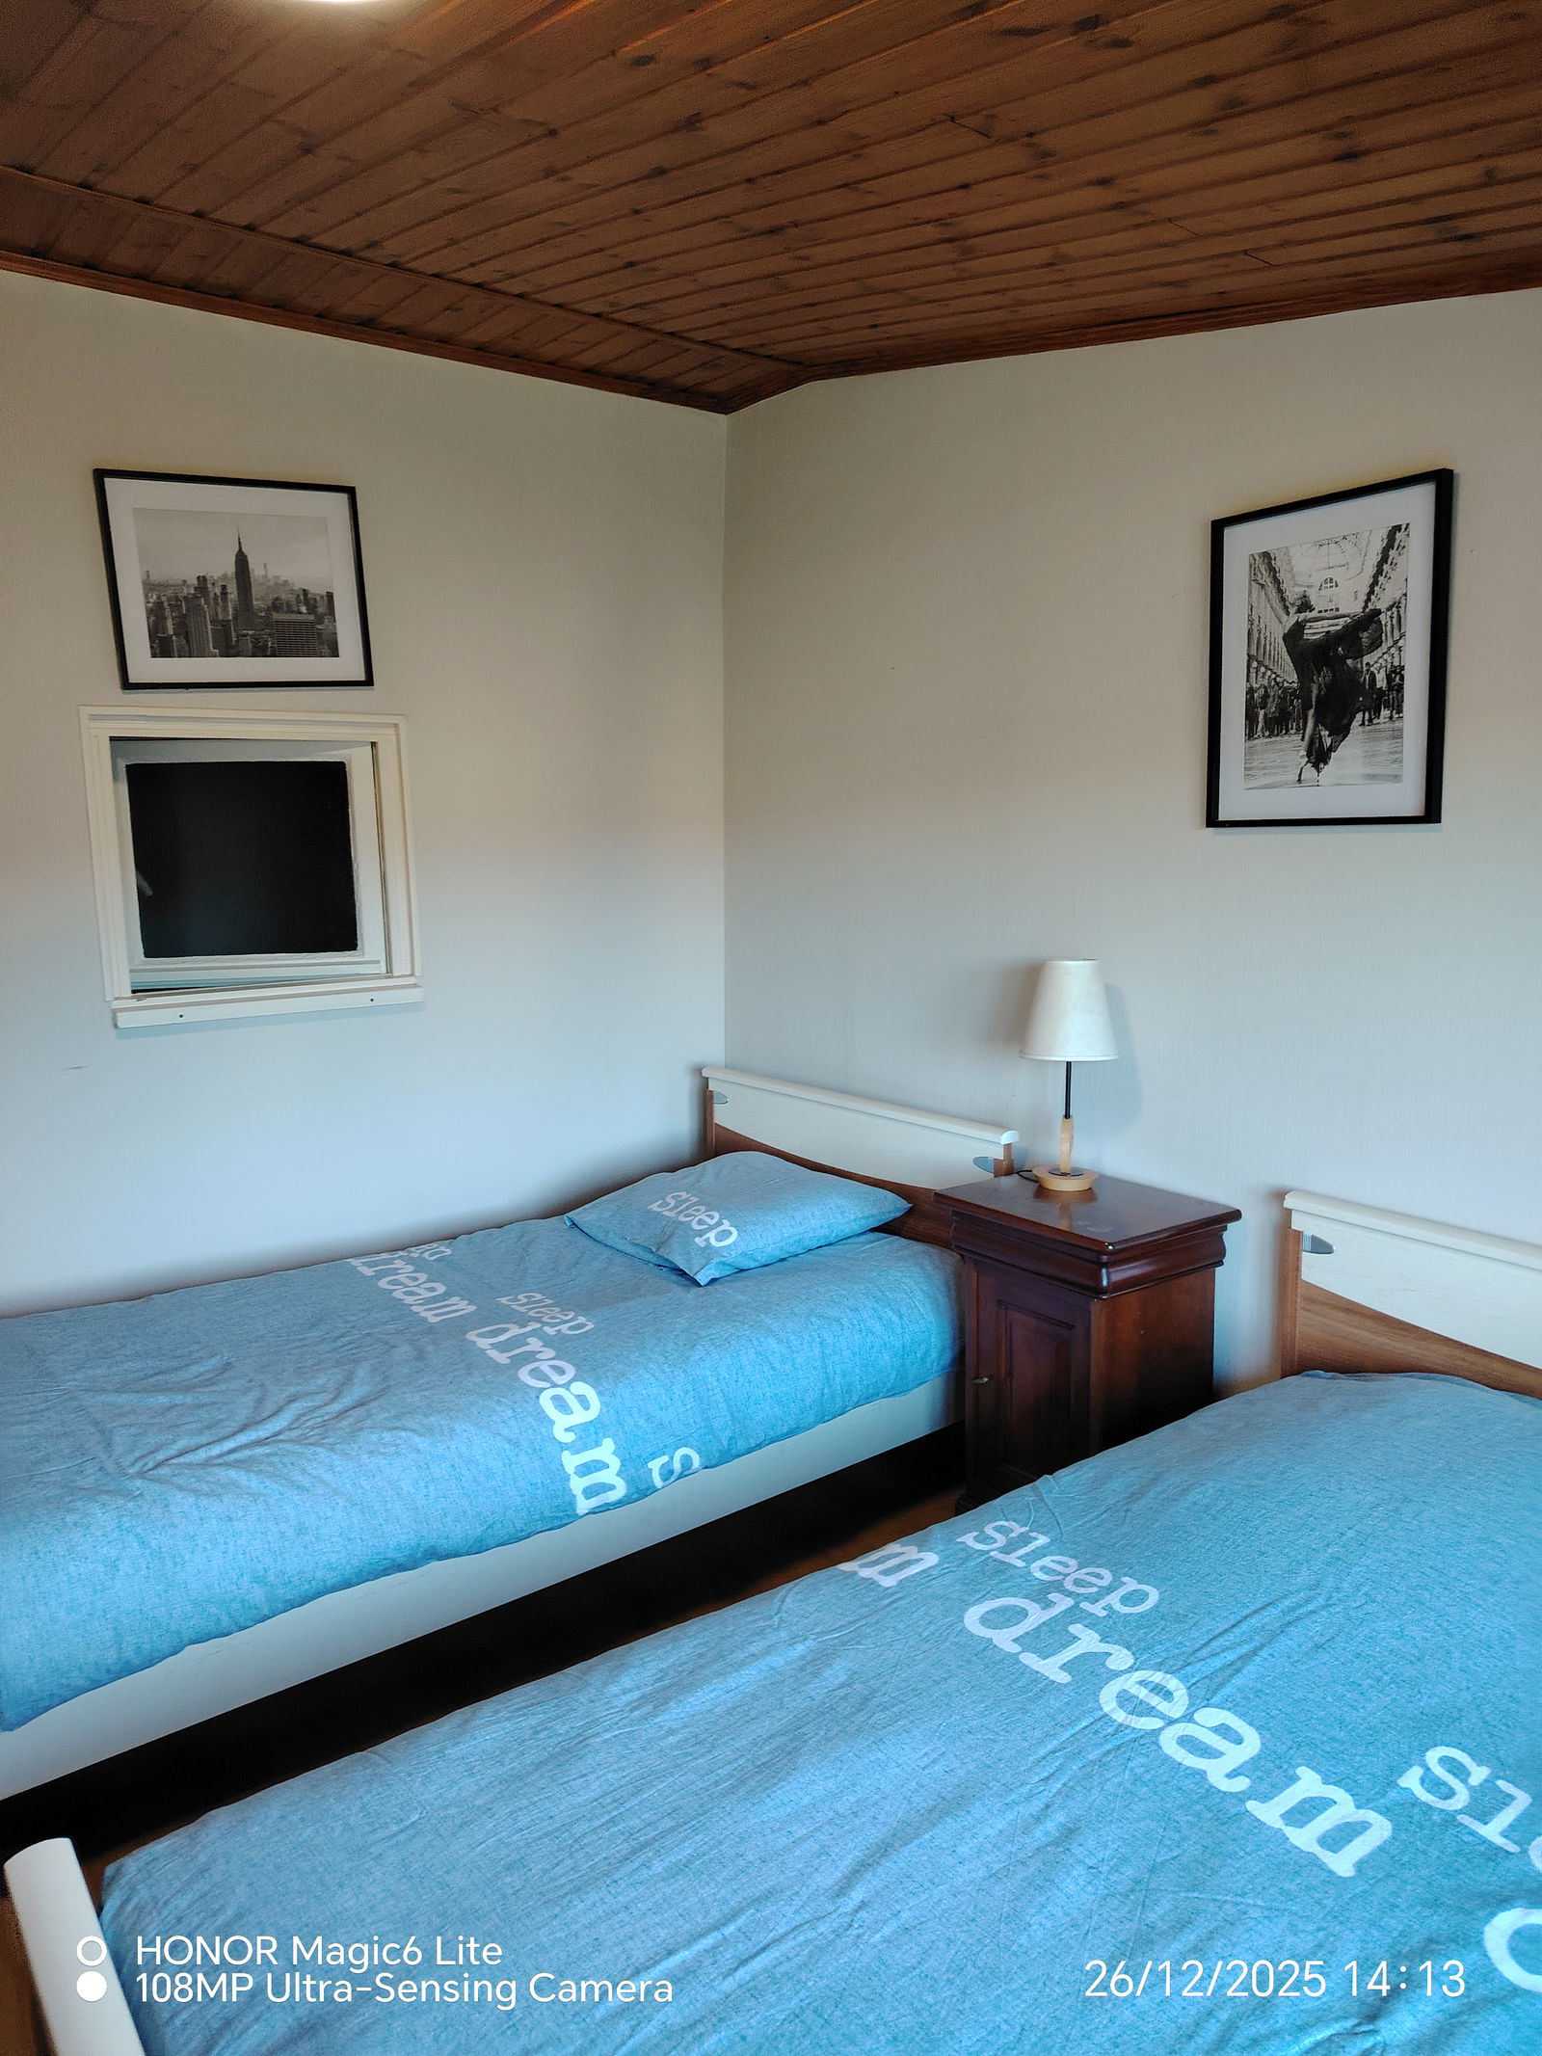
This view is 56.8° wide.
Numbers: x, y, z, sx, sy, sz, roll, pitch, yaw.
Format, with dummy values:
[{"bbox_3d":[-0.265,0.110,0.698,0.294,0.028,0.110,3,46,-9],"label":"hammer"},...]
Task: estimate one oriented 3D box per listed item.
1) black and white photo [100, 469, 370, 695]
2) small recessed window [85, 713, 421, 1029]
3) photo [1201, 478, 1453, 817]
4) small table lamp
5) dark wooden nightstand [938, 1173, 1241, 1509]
[{"bbox_3d":[-1.099,-0.920,2.963,0.518,0.418,0.024,-10,12,-35],"label":"black and white photo"},{"bbox_3d":[-1.105,-0.355,3.080,0.669,0.636,0.100,-7,11,-35],"label":"small recessed window"},{"bbox_3d":[0.901,-0.595,2.334,0.024,0.521,0.421,-8,10,-36],"label":"photo"},{"bbox_3d":[0.564,0.088,2.712,0.188,0.435,0.188,-1,9,0],"label":"small table lamp"},{"bbox_3d":[0.579,0.653,2.667,0.351,0.670,0.448,-7,10,-35],"label":"dark wooden nightstand"}]

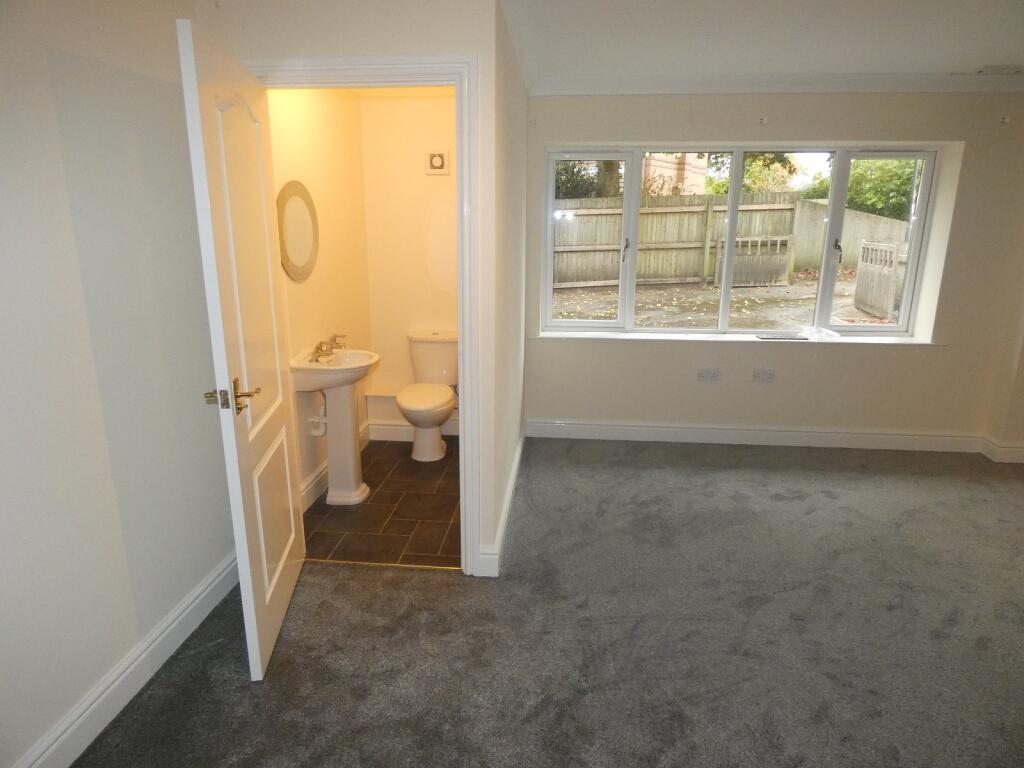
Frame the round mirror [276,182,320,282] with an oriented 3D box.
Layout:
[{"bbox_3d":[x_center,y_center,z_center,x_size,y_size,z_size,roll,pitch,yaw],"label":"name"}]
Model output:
[{"bbox_3d":[-1.101,-0.783,3.049,0.025,0.500,0.500,2,14,4],"label":"round mirror"}]

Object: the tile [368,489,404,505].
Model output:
[{"bbox_3d":[-0.718,0.657,3.399,0.166,0.010,0.166,2,14,4],"label":"tile"}]

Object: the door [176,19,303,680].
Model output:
[{"bbox_3d":[-0.910,-0.058,2.115,0.040,1.981,0.765,-2,14,-9],"label":"door"}]

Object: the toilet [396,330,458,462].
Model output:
[{"bbox_3d":[-0.557,0.092,4.026,0.400,0.785,0.710,2,14,4],"label":"toilet"}]

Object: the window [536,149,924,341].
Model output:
[{"bbox_3d":[1.573,-1.018,4.300,2.675,1.300,0.080,2,14,4],"label":"window"}]

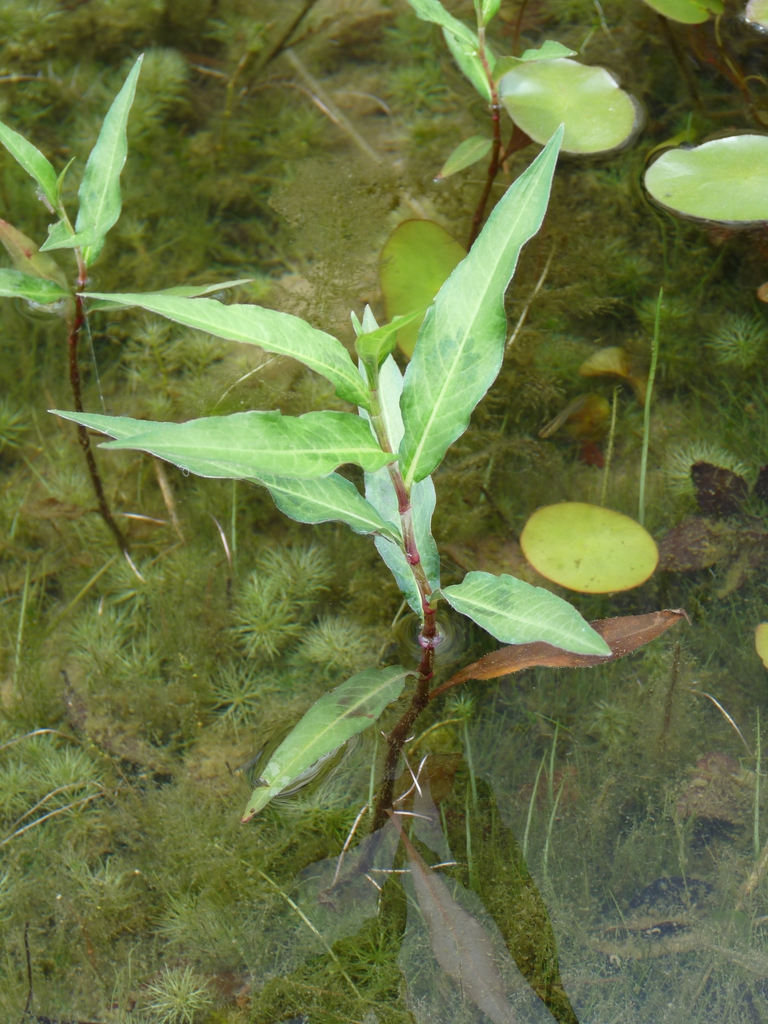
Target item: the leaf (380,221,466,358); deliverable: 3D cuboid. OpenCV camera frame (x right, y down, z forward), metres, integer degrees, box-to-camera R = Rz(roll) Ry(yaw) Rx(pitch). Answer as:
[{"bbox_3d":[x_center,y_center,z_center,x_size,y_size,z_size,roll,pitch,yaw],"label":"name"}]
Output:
[{"bbox_3d":[0.022,-0.110,1.375,0.045,0.006,0.086,-4,60,-2],"label":"leaf"}]

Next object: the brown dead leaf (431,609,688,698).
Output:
[{"bbox_3d":[0.076,0.061,1.204,0.121,0.015,0.024,-17,50,-15],"label":"brown dead leaf"}]

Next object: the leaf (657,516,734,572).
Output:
[{"bbox_3d":[0.146,0.016,1.302,0.028,0.010,0.044,32,56,26],"label":"leaf"}]

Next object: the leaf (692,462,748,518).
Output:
[{"bbox_3d":[0.161,-0.011,1.326,0.026,0.012,0.037,-3,48,-3],"label":"leaf"}]

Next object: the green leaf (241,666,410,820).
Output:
[{"bbox_3d":[-0.029,0.094,1.168,0.025,0.010,0.104,34,56,27],"label":"green leaf"}]

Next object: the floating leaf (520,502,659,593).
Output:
[{"bbox_3d":[0.091,0.016,1.239,0.062,0.006,0.049,24,52,20],"label":"floating leaf"}]

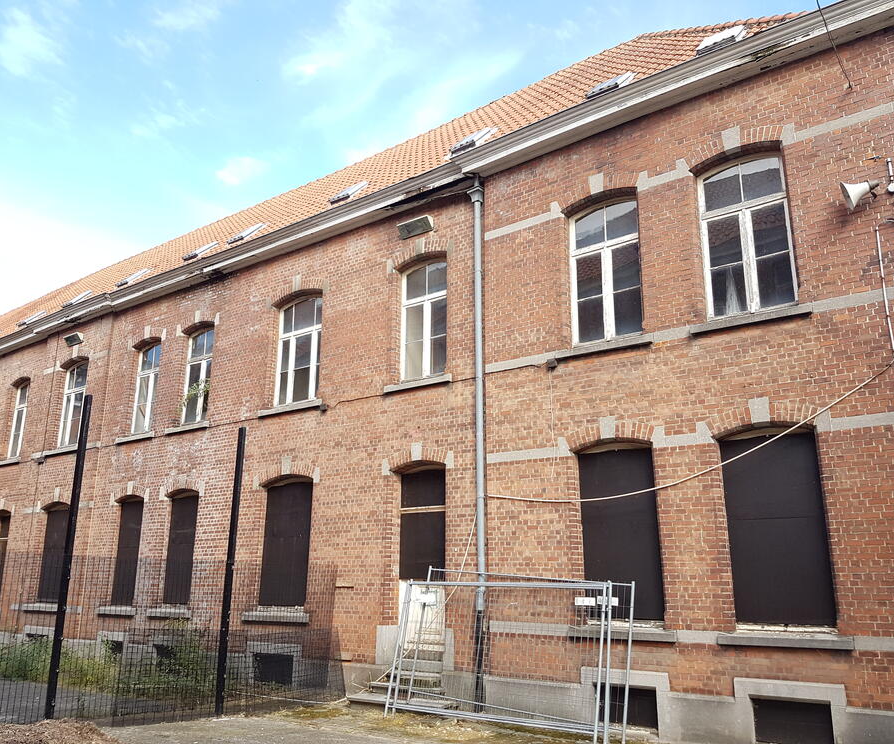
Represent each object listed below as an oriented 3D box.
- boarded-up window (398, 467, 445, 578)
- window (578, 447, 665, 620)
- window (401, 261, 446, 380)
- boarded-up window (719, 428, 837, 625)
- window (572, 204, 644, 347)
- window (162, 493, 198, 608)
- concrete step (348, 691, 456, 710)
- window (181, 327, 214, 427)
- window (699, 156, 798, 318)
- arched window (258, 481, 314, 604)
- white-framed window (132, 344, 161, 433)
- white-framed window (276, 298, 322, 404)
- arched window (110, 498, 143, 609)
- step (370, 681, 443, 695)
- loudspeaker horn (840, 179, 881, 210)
[{"bbox_3d":[-0.419,2.622,13.048,1.100,1.993,0.200,-11,-19,34],"label":"boarded-up window"},{"bbox_3d":[2.527,2.314,10.947,1.200,2.555,0.200,-11,-19,34],"label":"window"},{"bbox_3d":[-0.374,-0.930,13.108,1.100,2.138,0.120,-11,-19,35],"label":"window"},{"bbox_3d":[4.290,1.995,9.729,1.230,2.544,0.200,-11,-19,34],"label":"boarded-up window"},{"bbox_3d":[2.353,-1.481,10.978,1.170,2.143,0.120,-11,-19,35],"label":"window"},{"bbox_3d":[-5.556,3.690,15.704,1.081,2.317,0.120,-11,-19,35],"label":"window"},{"bbox_3d":[-0.677,5.228,11.836,1.750,0.100,0.580,-11,-19,34],"label":"concrete step"},{"bbox_3d":[-5.986,0.005,17.940,1.060,2.406,0.200,-11,-19,34],"label":"window"},{"bbox_3d":[3.956,-1.820,9.860,1.170,2.177,0.120,-11,-19,35],"label":"window"},{"bbox_3d":[-2.974,3.172,13.896,1.348,2.312,0.120,-11,-19,35],"label":"arched window"},{"bbox_3d":[-7.694,0.324,19.118,1.060,2.396,0.200,-11,-19,34],"label":"white-framed window"},{"bbox_3d":[-2.913,-0.436,14.890,1.405,2.128,0.120,-11,-19,35],"label":"white-framed window"},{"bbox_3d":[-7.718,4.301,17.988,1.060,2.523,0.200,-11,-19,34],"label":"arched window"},{"bbox_3d":[-0.508,4.709,11.048,1.335,0.103,0.340,-11,-19,35],"label":"step"},{"bbox_3d":[5.404,-2.365,9.655,0.410,0.390,0.390,-23,-23,18],"label":"loudspeaker horn"}]

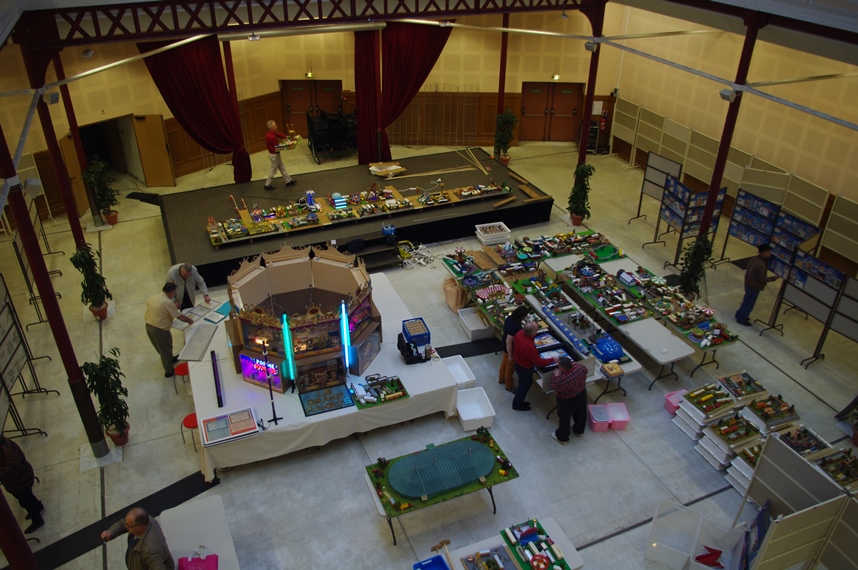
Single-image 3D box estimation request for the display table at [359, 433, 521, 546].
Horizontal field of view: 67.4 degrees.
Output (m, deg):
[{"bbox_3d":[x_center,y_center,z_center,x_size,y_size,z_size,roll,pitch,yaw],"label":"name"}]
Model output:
[{"bbox_3d":[0.147,2.731,8.511,1.800,0.870,0.870,-12,33,-21],"label":"display table"}]

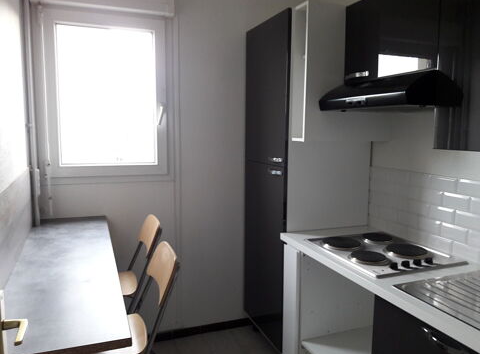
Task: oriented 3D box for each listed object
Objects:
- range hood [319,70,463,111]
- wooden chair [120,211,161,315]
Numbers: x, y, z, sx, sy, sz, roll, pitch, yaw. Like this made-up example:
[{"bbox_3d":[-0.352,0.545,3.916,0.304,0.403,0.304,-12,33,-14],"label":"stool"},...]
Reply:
[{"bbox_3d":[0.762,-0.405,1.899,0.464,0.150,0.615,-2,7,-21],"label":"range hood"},{"bbox_3d":[-0.690,0.740,2.234,0.480,0.970,0.420,-2,7,-21],"label":"wooden chair"}]

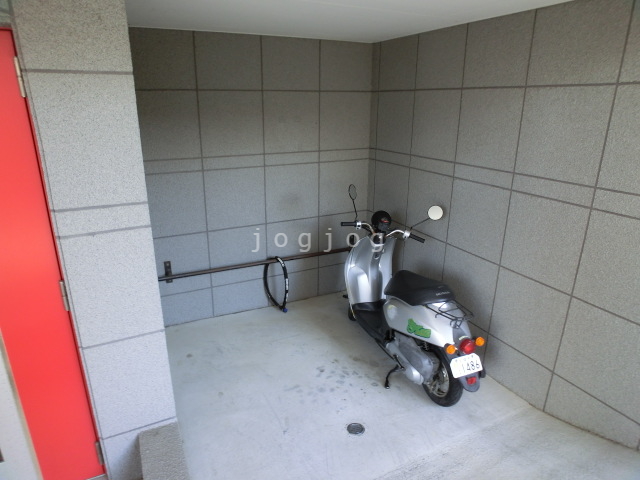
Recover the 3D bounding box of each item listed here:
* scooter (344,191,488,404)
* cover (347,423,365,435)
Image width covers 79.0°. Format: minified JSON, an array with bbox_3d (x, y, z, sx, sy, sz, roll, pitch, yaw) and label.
[{"bbox_3d":[0.539,0.277,2.729,0.630,1.260,1.650,-7,20,-21],"label":"scooter"},{"bbox_3d":[0.207,1.090,2.240,0.105,0.014,0.103,0,19,0],"label":"cover"}]

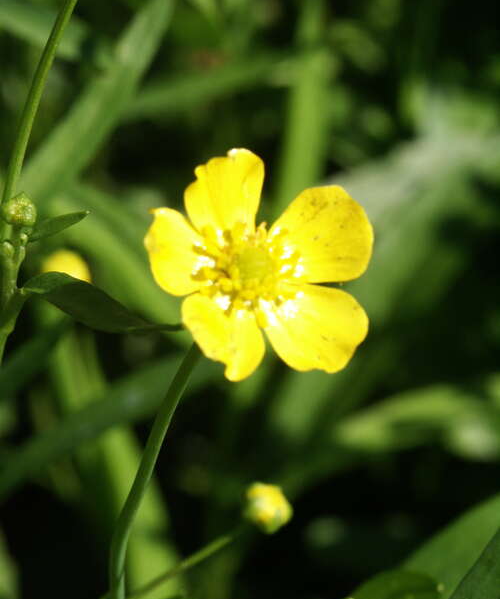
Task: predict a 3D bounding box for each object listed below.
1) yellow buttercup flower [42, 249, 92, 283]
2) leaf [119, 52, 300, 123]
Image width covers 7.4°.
[{"bbox_3d":[-0.018,-0.003,0.370,0.005,0.005,0.005,0,24,0],"label":"yellow buttercup flower"},{"bbox_3d":[-0.004,-0.023,0.420,0.022,0.002,0.004,-16,43,0],"label":"leaf"}]

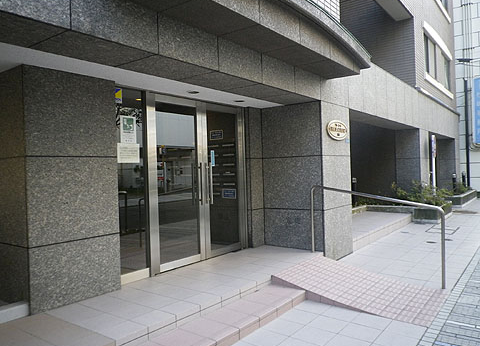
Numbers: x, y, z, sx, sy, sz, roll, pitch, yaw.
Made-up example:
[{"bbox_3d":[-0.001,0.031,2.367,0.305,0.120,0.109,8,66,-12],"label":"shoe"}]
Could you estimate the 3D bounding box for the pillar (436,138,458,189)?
[{"bbox_3d":[8.746,-0.276,16.288,0.680,2.220,1.170,-1,1,37],"label":"pillar"}]

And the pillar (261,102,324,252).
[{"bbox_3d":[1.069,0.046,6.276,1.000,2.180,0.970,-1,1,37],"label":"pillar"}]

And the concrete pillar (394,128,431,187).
[{"bbox_3d":[4.996,-0.086,11.224,0.630,2.240,1.200,-1,1,37],"label":"concrete pillar"}]

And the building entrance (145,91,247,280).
[{"bbox_3d":[-0.519,0.108,5.285,0.120,2.165,1.900,-1,1,37],"label":"building entrance"}]

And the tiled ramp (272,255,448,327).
[{"bbox_3d":[1.378,1.265,4.438,1.630,0.225,1.190,-1,1,37],"label":"tiled ramp"}]

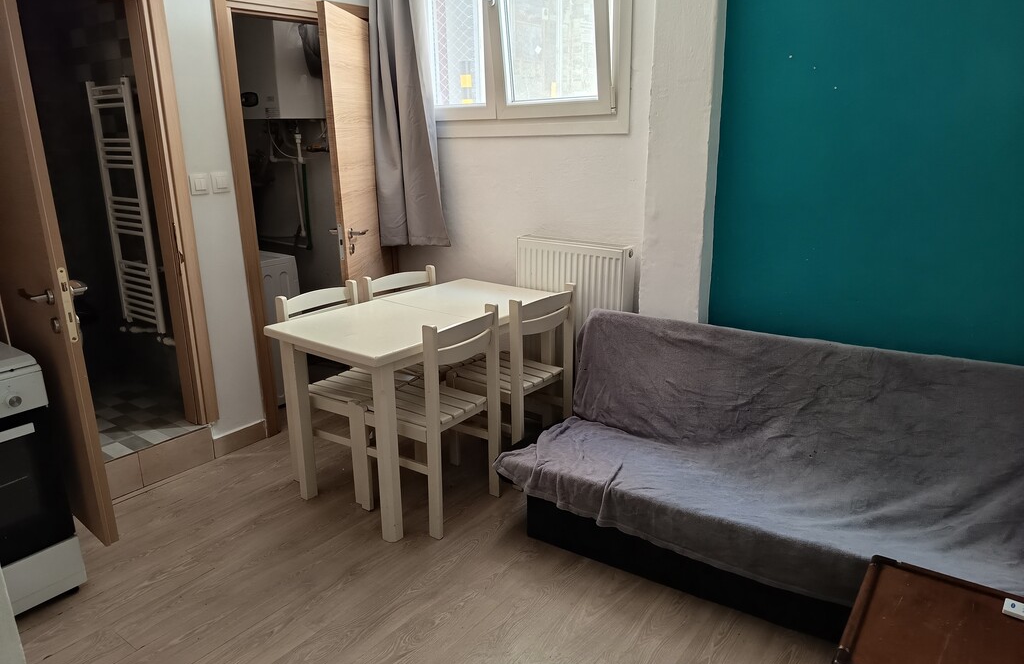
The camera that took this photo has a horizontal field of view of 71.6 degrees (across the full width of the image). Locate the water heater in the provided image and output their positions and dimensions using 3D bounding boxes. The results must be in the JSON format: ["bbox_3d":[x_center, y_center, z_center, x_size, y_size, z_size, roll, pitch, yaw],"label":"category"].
[{"bbox_3d":[-1.354,-1.613,4.122,0.430,0.720,0.350,12,20,37],"label":"water heater"}]

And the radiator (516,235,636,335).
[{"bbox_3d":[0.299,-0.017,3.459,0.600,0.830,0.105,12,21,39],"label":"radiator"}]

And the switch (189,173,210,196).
[{"bbox_3d":[-1.369,-0.646,3.116,0.012,0.086,0.083,12,20,37],"label":"switch"}]

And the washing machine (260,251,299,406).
[{"bbox_3d":[-1.587,-0.002,4.008,0.600,0.840,0.550,12,20,37],"label":"washing machine"}]

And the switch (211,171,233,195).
[{"bbox_3d":[-1.306,-0.671,3.193,0.012,0.086,0.083,12,20,37],"label":"switch"}]

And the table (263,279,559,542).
[{"bbox_3d":[-0.352,0.270,3.151,0.643,0.755,1.178,11,20,37],"label":"table"}]

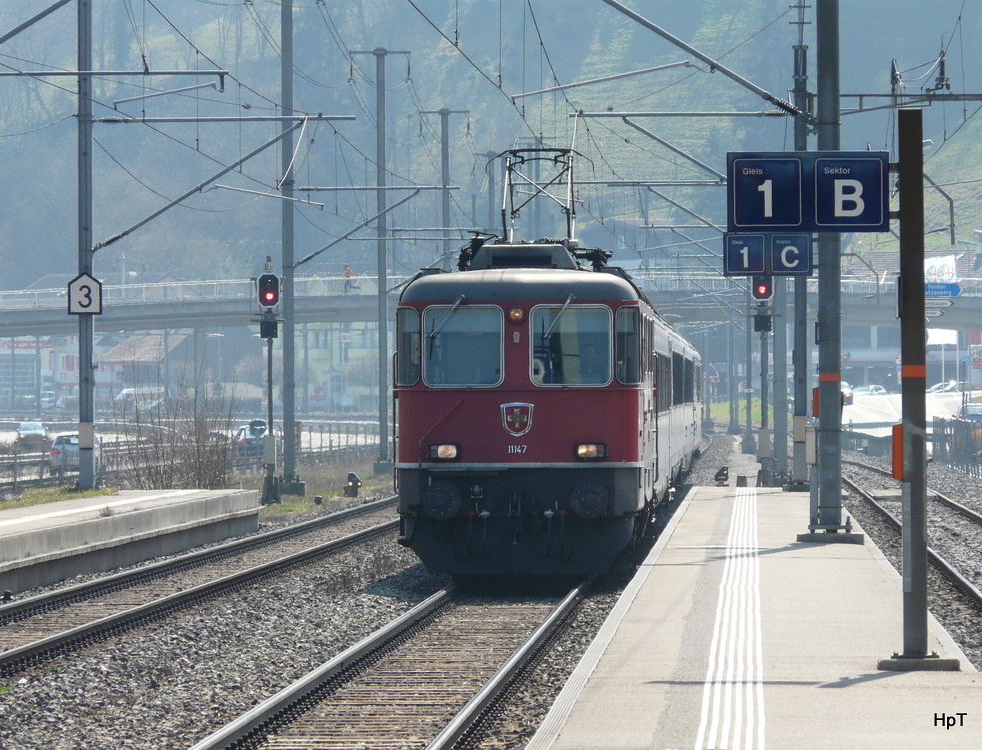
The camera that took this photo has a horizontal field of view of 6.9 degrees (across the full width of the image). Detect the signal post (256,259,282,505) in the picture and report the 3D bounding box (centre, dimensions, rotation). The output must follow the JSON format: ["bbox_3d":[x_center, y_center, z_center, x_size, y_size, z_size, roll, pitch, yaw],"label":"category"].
[{"bbox_3d":[-5.109,0.150,187.000,0.620,5.700,0.500,0,0,2],"label":"signal post"}]

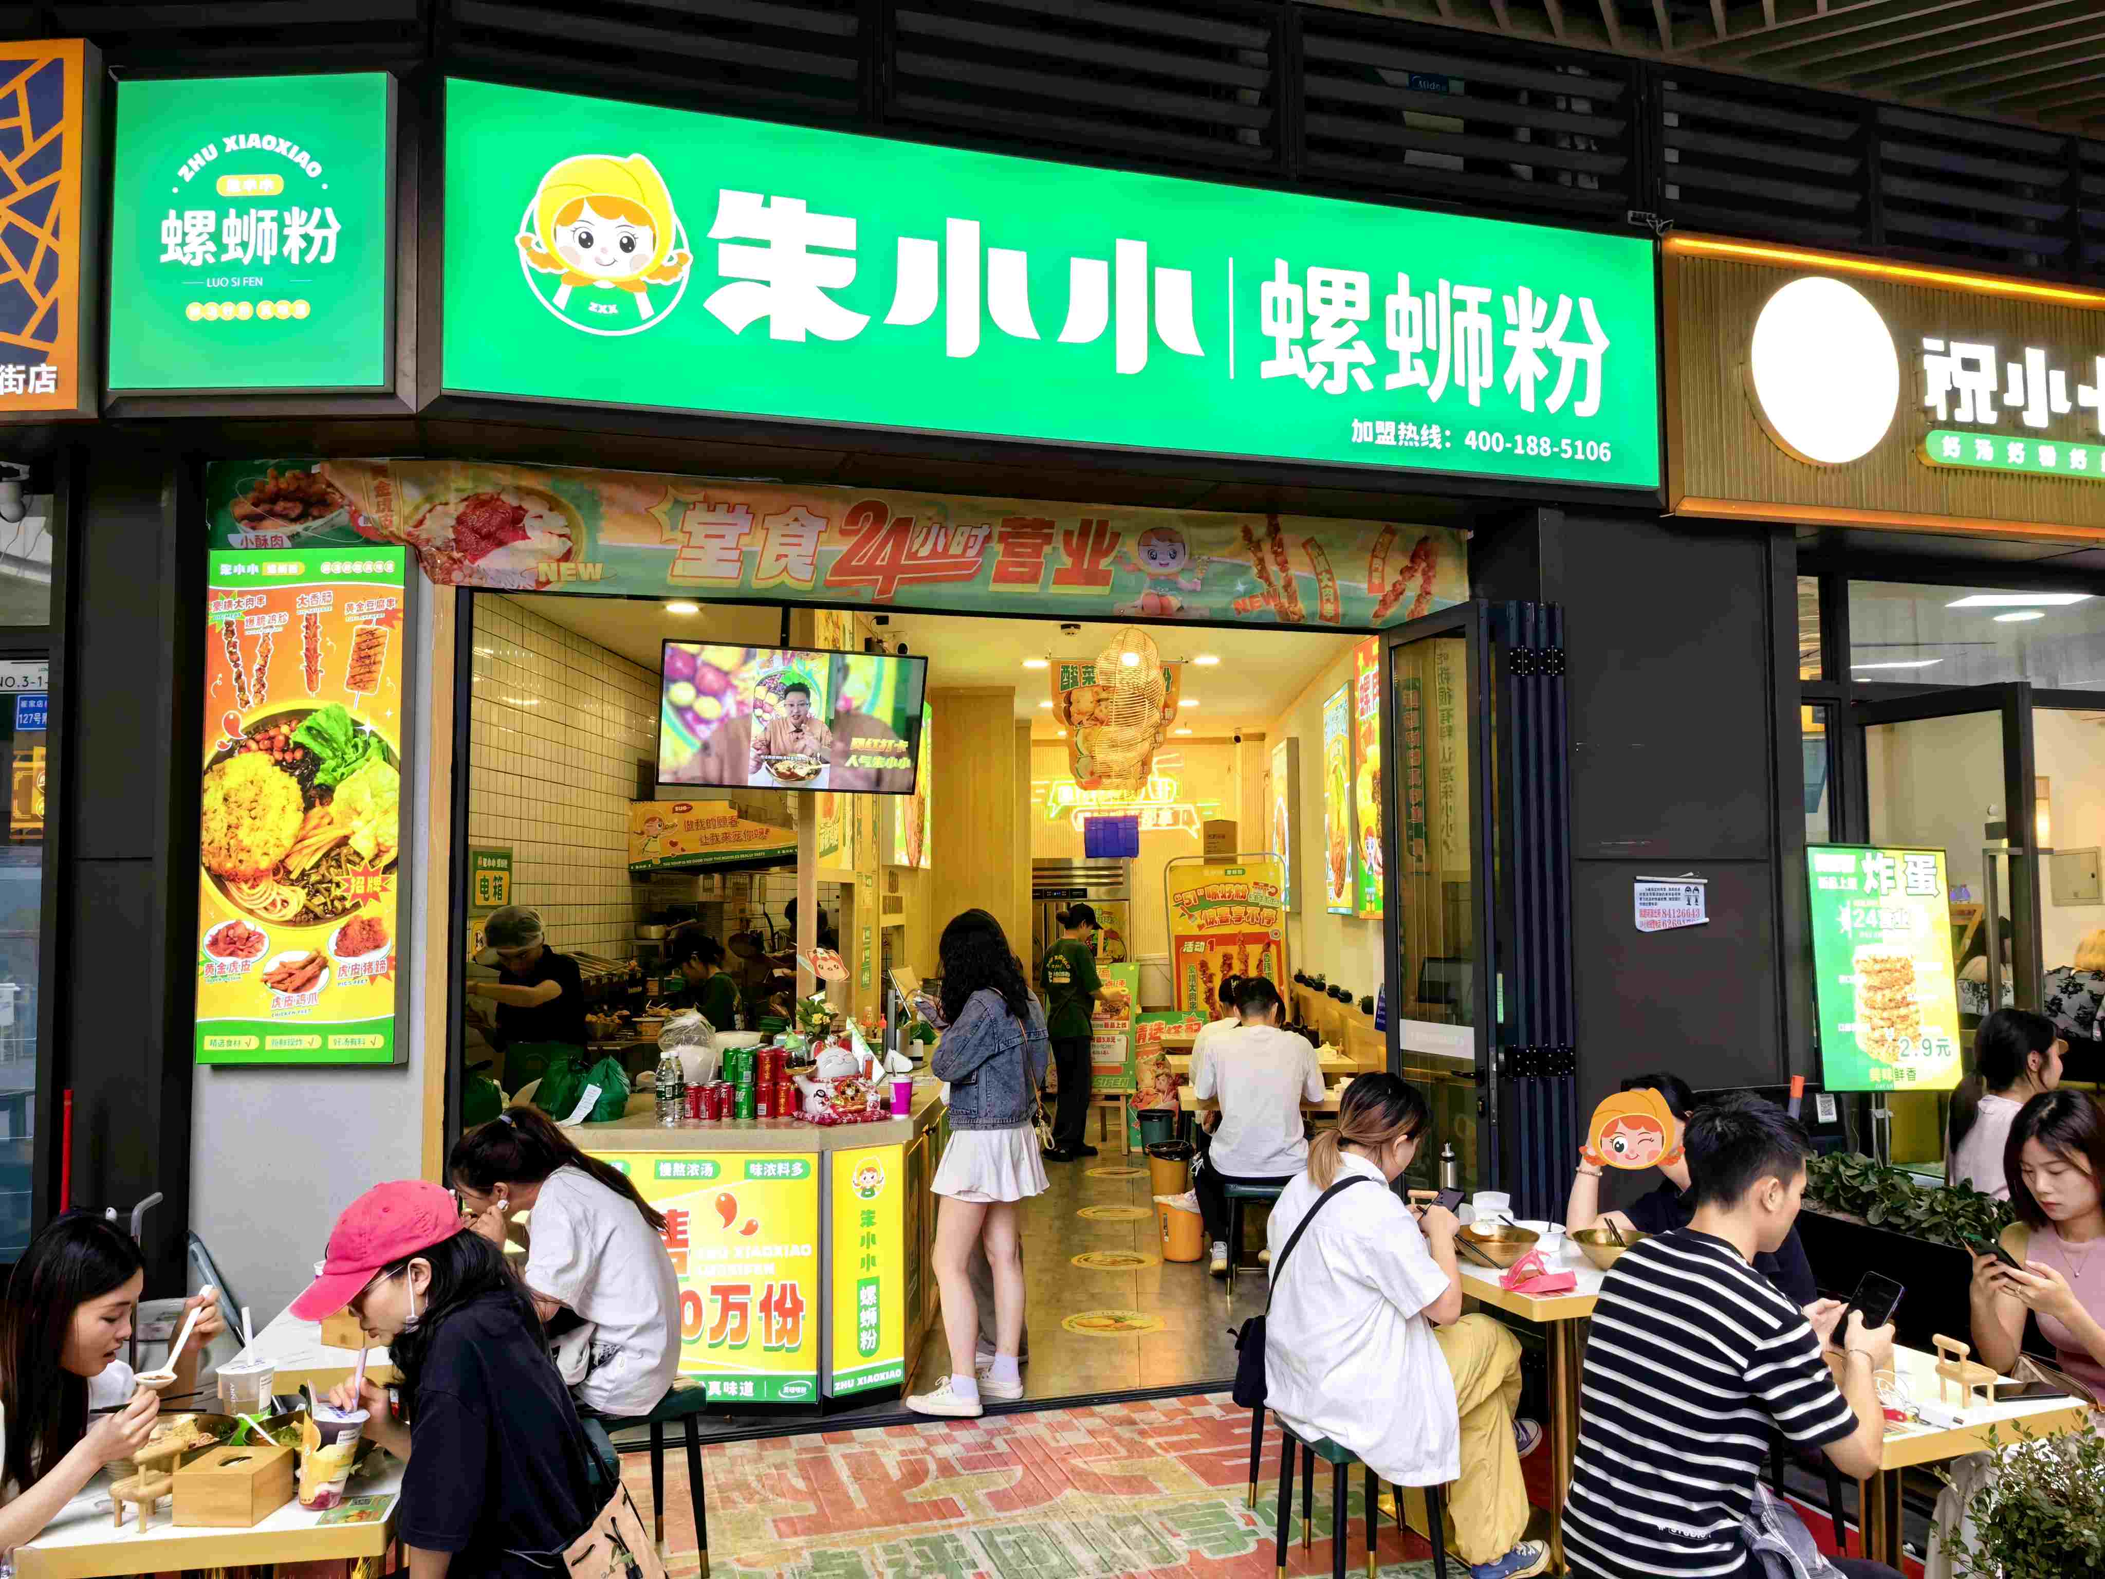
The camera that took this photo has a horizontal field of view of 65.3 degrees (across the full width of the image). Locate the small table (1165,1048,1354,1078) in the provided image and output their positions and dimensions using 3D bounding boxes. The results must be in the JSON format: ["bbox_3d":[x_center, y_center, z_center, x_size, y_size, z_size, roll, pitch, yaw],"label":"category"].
[{"bbox_3d":[1.202,1.938,9.520,1.060,0.740,0.650,-1,-4,3],"label":"small table"}]

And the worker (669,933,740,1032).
[{"bbox_3d":[-1.648,1.425,7.752,0.460,1.500,0.460,0,-4,-8],"label":"worker"}]

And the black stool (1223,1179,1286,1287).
[{"bbox_3d":[0.888,1.887,6.988,0.320,0.450,0.320,-1,-4,5],"label":"black stool"}]

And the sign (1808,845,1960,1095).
[{"bbox_3d":[2.900,0.621,5.717,0.591,0.842,0.050,1,-4,-17],"label":"sign"}]

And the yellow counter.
[{"bbox_3d":[-1.179,1.621,6.029,1.436,0.920,1.350,-1,-4,3],"label":"yellow counter"}]

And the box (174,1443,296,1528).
[{"bbox_3d":[-1.244,1.061,2.501,0.121,0.078,0.118,-1,-4,3],"label":"box"}]

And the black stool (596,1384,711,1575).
[{"bbox_3d":[-1.047,1.711,4.072,0.320,0.450,0.320,3,-5,-38],"label":"black stool"}]

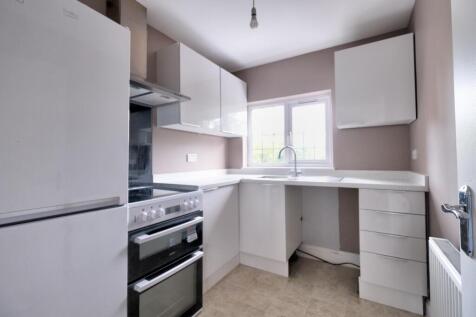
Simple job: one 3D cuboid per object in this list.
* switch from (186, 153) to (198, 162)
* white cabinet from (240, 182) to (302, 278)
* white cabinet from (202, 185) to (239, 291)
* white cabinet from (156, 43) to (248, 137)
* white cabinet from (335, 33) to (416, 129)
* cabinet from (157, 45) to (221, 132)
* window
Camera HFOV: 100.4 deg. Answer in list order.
[{"bbox_3d":[-0.522,-0.008,2.248,0.012,0.087,0.148,-1,0,30],"label":"switch"},{"bbox_3d":[0.377,0.684,2.211,0.481,0.873,0.580,-1,0,30],"label":"white cabinet"},{"bbox_3d":[-0.378,0.693,1.958,0.576,0.858,0.580,-1,-1,30],"label":"white cabinet"},{"bbox_3d":[-0.331,-0.655,2.298,0.314,0.719,1.191,-1,0,30],"label":"white cabinet"},{"bbox_3d":[1.281,-0.684,1.915,0.591,0.719,0.305,-1,0,30],"label":"white cabinet"},{"bbox_3d":[-0.479,-0.653,2.041,0.314,0.719,0.596,-1,0,30],"label":"cabinet"},{"bbox_3d":[0.619,-0.319,2.596,1.125,0.862,0.070,-1,0,30],"label":"window"}]

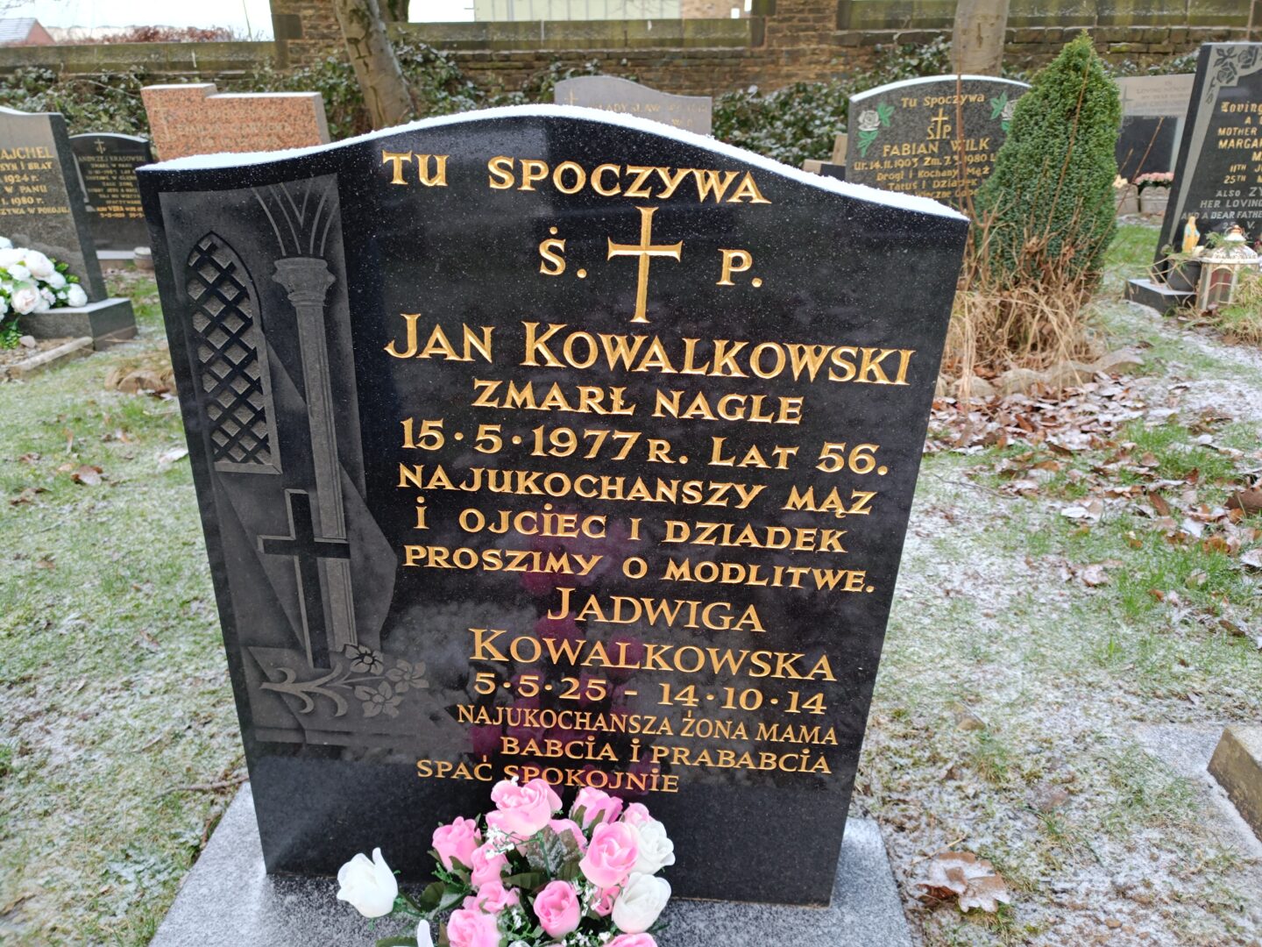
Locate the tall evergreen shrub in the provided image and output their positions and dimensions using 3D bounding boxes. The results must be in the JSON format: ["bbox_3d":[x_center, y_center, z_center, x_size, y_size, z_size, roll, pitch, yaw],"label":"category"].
[{"bbox_3d":[1.607,-1.100,3.302,0.560,1.000,0.560,0,23,0],"label":"tall evergreen shrub"}]

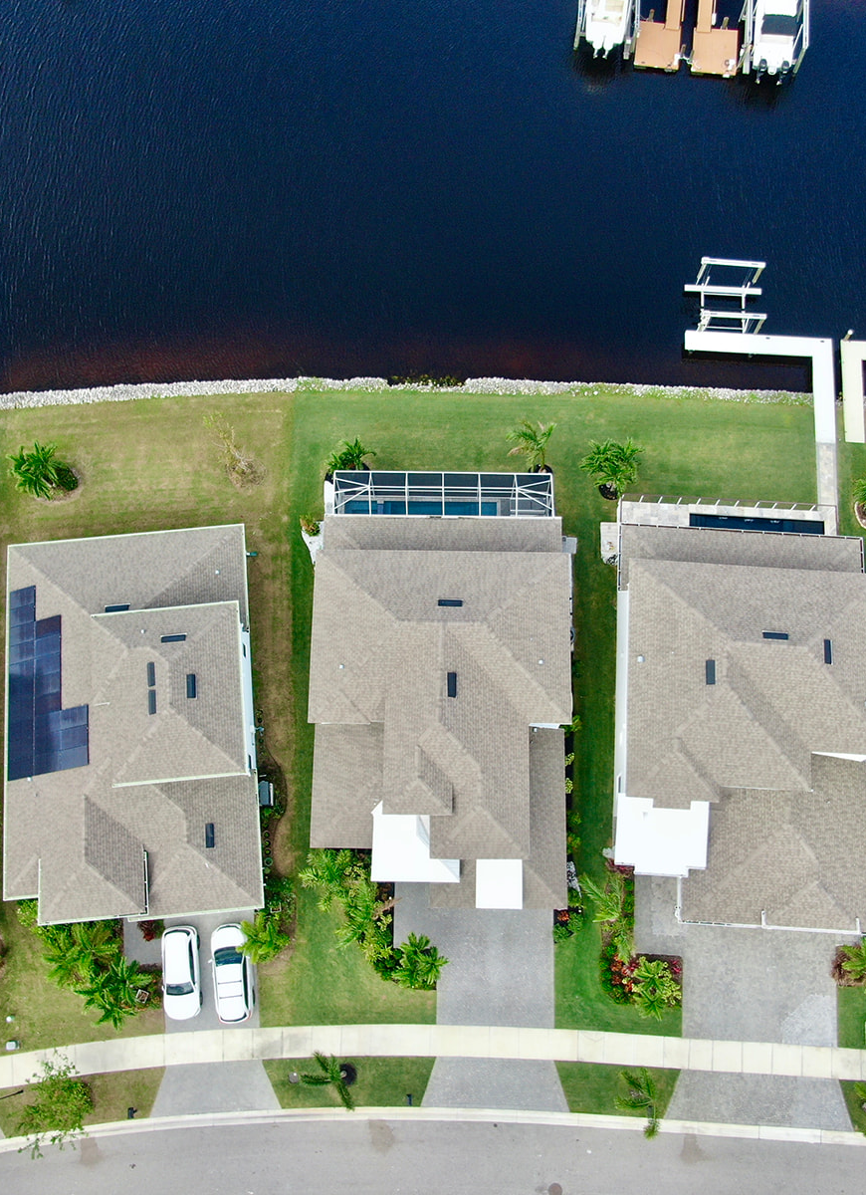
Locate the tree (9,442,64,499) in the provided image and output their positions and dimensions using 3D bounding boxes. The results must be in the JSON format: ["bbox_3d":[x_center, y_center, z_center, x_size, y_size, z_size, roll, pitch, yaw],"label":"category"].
[{"bbox_3d":[-23.519,-7.304,65.747,3.000,3.900,3.350,0,72,0],"label":"tree"}]

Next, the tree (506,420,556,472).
[{"bbox_3d":[5.827,-8.772,66.248,2.950,4.000,3.050,0,72,0],"label":"tree"}]

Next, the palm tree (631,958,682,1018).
[{"bbox_3d":[11.586,20.348,57.578,2.580,3.000,2.980,0,72,0],"label":"palm tree"}]

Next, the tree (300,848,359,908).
[{"bbox_3d":[-5.448,14.885,58.571,3.130,3.400,2.980,0,72,0],"label":"tree"}]

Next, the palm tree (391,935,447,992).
[{"bbox_3d":[-0.706,18.999,57.492,2.890,2.900,2.800,0,72,0],"label":"palm tree"}]

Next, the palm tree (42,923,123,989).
[{"bbox_3d":[-17.984,18.540,57.274,3.960,3.600,3.160,0,72,0],"label":"palm tree"}]

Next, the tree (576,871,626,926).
[{"bbox_3d":[8.801,16.017,58.520,2.600,3.800,2.760,0,72,0],"label":"tree"}]

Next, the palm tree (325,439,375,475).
[{"bbox_3d":[-4.927,-8.085,66.313,2.960,3.400,2.590,0,72,0],"label":"palm tree"}]

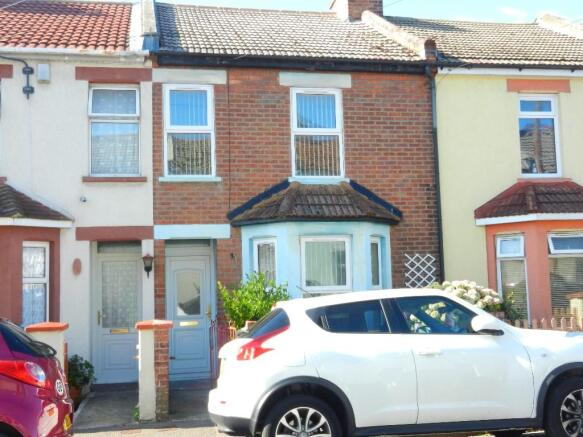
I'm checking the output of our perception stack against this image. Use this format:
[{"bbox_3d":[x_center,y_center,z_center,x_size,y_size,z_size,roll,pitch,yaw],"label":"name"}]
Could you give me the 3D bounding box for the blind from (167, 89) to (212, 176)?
[{"bbox_3d":[-1.668,-1.405,10.454,0.702,1.435,0.080,-1,-5,-11],"label":"blind"}]

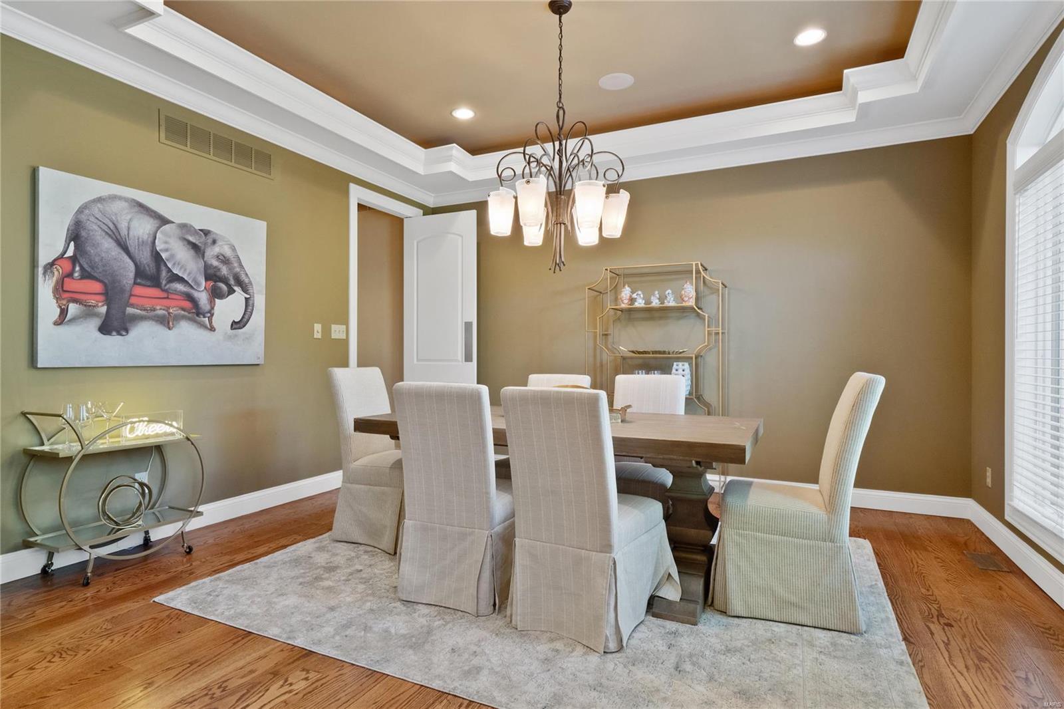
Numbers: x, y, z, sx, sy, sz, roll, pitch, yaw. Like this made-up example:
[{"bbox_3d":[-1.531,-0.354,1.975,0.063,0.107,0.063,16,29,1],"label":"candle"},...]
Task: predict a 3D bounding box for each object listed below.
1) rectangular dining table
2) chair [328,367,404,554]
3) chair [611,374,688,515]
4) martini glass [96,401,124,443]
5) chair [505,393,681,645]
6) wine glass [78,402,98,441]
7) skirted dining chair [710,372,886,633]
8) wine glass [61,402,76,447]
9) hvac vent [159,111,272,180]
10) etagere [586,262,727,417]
[{"bbox_3d":[0.140,0.708,2.722,1.850,0.760,0.925,0,0,26],"label":"rectangular dining table"},{"bbox_3d":[-0.817,0.590,3.165,0.630,0.995,0.530,0,0,25],"label":"chair"},{"bbox_3d":[0.641,0.613,3.155,0.520,0.955,0.660,0,0,26],"label":"chair"},{"bbox_3d":[-2.137,0.352,2.688,0.130,0.205,0.130,0,0,26],"label":"martini glass"},{"bbox_3d":[0.229,0.613,2.237,0.530,0.955,0.670,0,0,28],"label":"chair"},{"bbox_3d":[-2.292,0.352,2.737,0.090,0.205,0.090,0,0,26],"label":"wine glass"},{"bbox_3d":[1.134,0.590,2.340,0.660,1.000,0.530,0,0,24],"label":"skirted dining chair"},{"bbox_3d":[-2.287,0.347,2.612,0.075,0.210,0.075,0,0,26],"label":"wine glass"},{"bbox_3d":[-2.023,-1.350,3.491,0.018,0.200,0.790,0,0,26],"label":"hvac vent"},{"bbox_3d":[0.991,0.208,4.237,1.030,1.780,0.375,0,0,26],"label":"etagere"}]

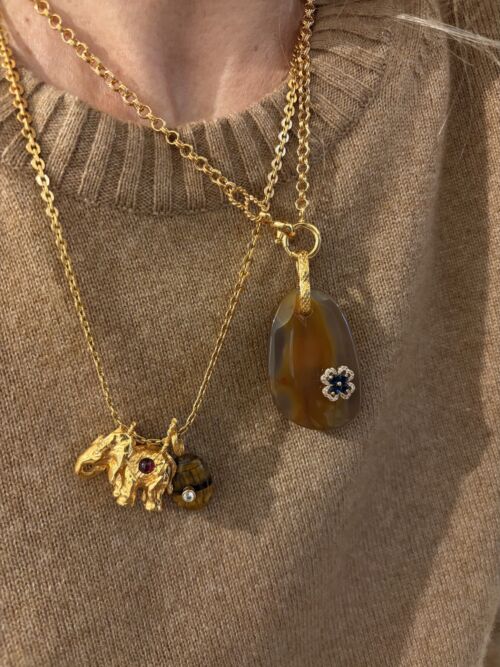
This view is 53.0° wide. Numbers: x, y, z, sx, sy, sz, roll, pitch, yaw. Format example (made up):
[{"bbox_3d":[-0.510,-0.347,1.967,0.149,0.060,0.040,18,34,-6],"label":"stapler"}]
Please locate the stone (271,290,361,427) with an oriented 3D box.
[{"bbox_3d":[0.027,0.011,0.210,0.037,0.059,0.010,-7,-8,-2],"label":"stone"}]

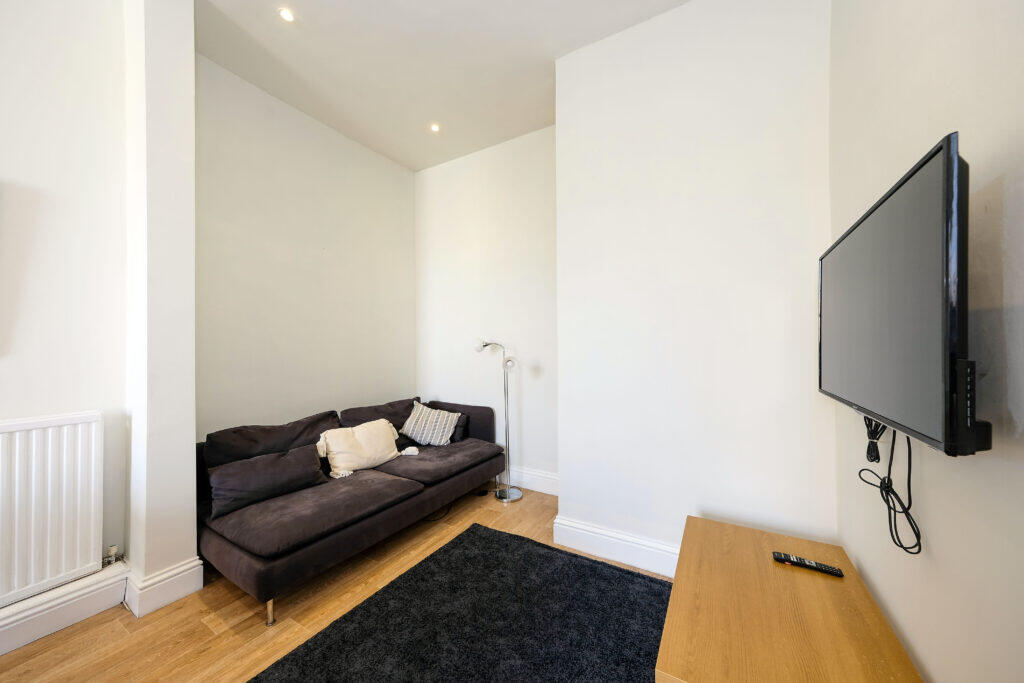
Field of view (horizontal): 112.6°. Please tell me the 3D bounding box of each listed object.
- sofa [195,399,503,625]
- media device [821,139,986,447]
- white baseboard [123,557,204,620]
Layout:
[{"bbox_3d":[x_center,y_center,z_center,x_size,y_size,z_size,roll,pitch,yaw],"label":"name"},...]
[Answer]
[{"bbox_3d":[-0.984,0.920,2.578,0.990,0.780,1.900,-1,-1,34],"label":"sofa"},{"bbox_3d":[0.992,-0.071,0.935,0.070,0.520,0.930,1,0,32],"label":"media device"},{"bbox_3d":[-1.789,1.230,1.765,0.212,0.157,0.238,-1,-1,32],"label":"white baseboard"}]

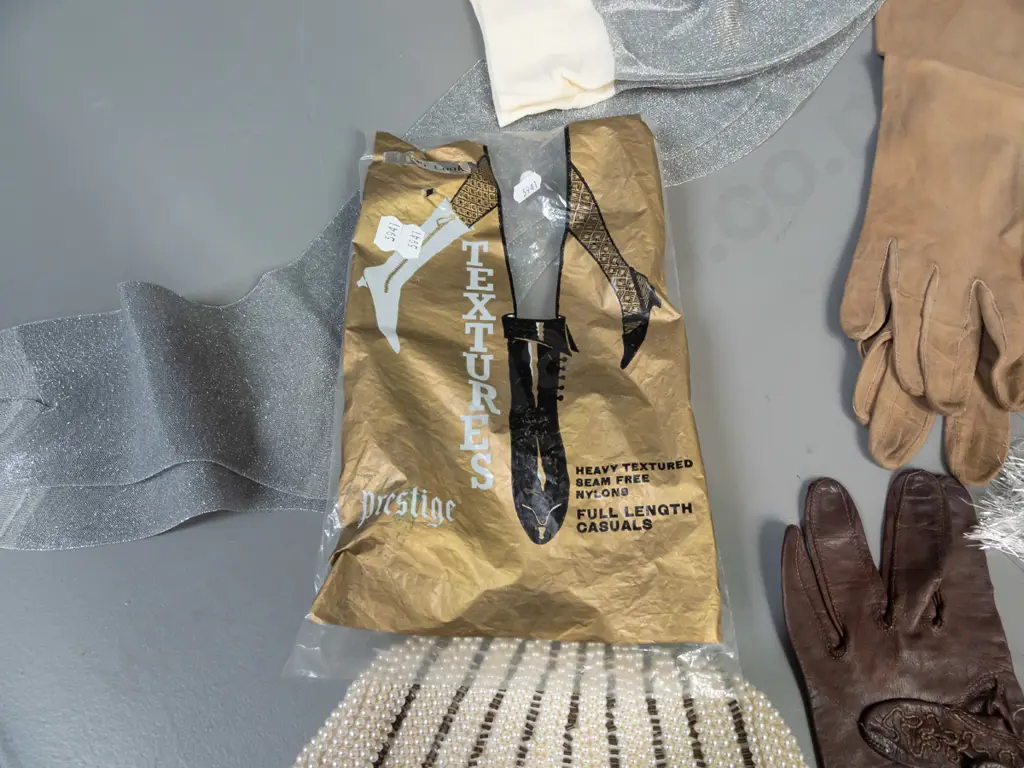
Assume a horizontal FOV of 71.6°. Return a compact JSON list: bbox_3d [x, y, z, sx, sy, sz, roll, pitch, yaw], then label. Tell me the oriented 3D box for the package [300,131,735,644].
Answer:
[{"bbox_3d":[0.001,-0.025,0.372,0.177,0.025,0.294,-1,66,2],"label":"package"}]

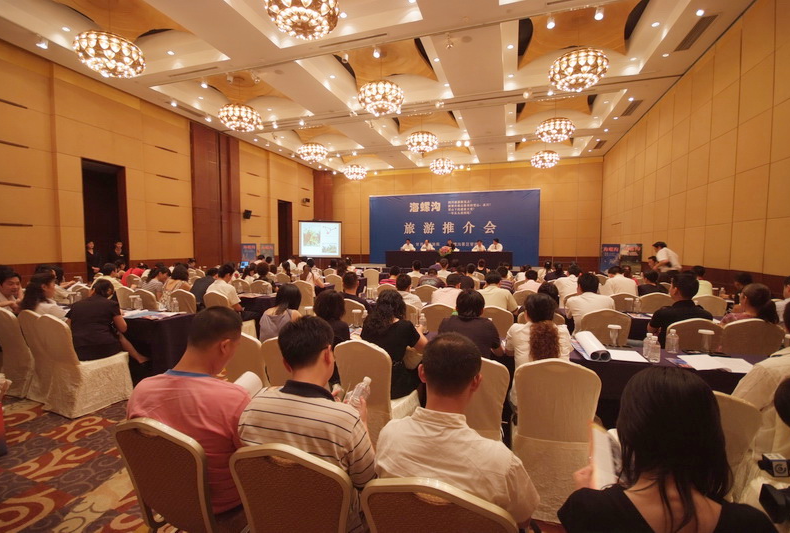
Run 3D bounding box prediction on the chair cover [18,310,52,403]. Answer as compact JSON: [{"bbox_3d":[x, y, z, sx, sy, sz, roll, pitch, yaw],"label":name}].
[{"bbox_3d":[-3.333,0.848,3.386,0.460,0.910,0.540,2,4,24],"label":"chair cover"}]

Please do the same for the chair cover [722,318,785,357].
[{"bbox_3d":[3.305,0.928,3.310,0.455,0.933,0.540,1,3,12],"label":"chair cover"}]

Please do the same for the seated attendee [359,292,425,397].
[{"bbox_3d":[0.015,0.800,2.688,0.480,1.230,0.760,1,3,20],"label":"seated attendee"}]

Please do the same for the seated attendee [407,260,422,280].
[{"bbox_3d":[0.470,0.507,7.446,0.500,1.270,0.750,1,3,19],"label":"seated attendee"}]

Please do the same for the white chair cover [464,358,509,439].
[{"bbox_3d":[0.459,0.949,2.115,0.460,0.910,0.540,1,3,14],"label":"white chair cover"}]

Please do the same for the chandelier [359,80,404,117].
[{"bbox_3d":[-0.367,-4.345,8.656,1.180,0.550,1.180,0,3,0],"label":"chandelier"}]

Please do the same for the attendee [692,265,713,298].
[{"bbox_3d":[4.270,0.654,4.734,0.480,1.300,0.760,1,3,20],"label":"attendee"}]

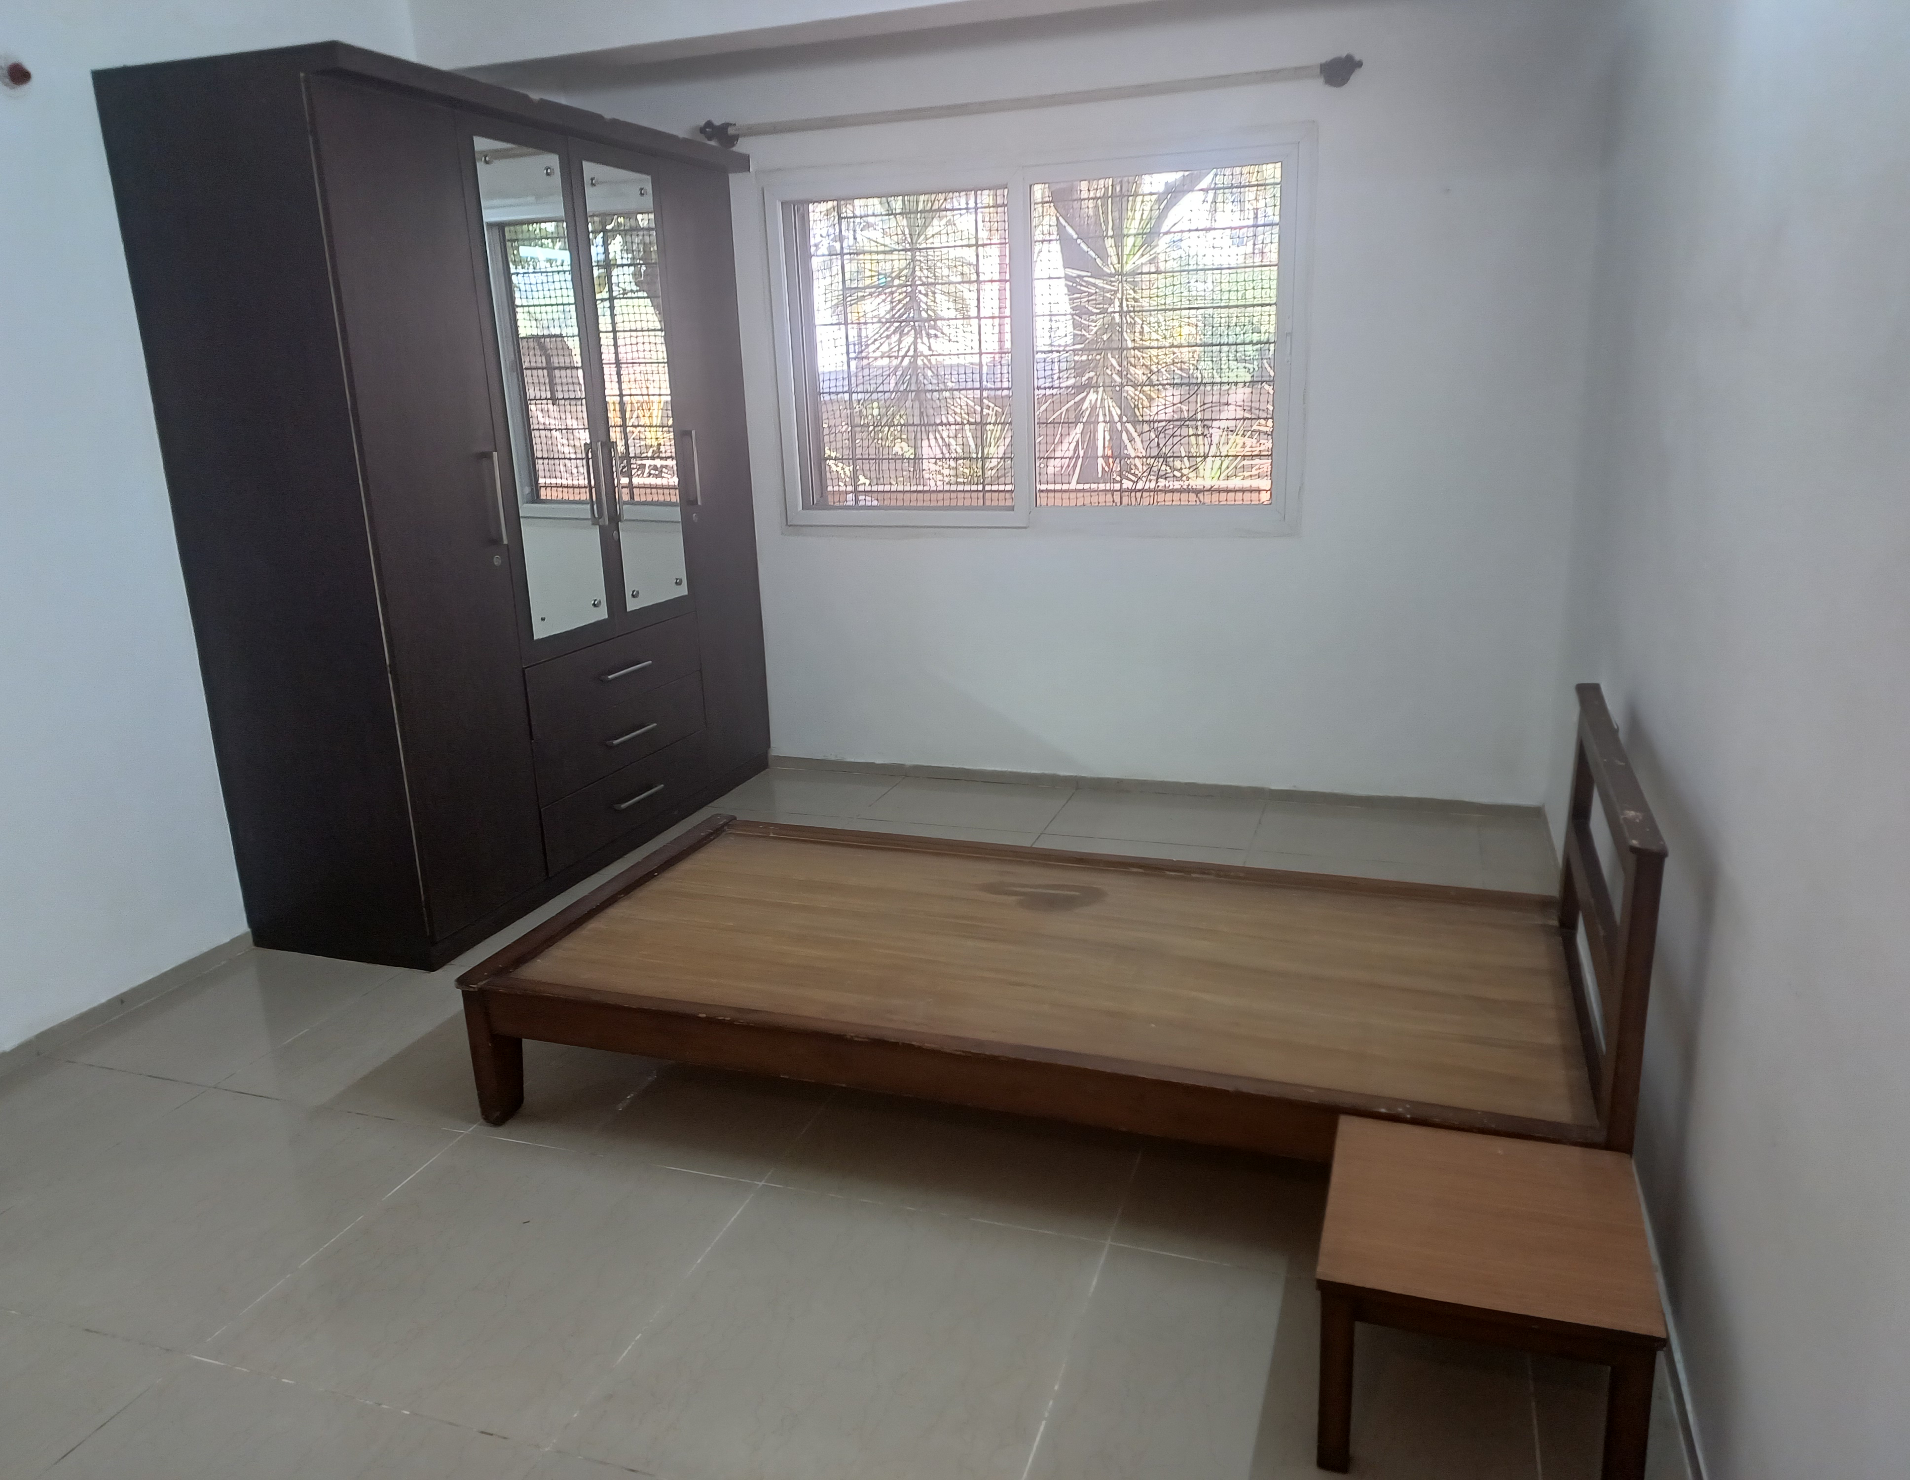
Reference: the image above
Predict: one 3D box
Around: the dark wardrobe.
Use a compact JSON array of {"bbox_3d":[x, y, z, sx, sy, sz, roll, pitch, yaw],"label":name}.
[{"bbox_3d":[-1.184,-0.643,3.659,0.628,1.972,1.709,3,16,19],"label":"dark wardrobe"}]

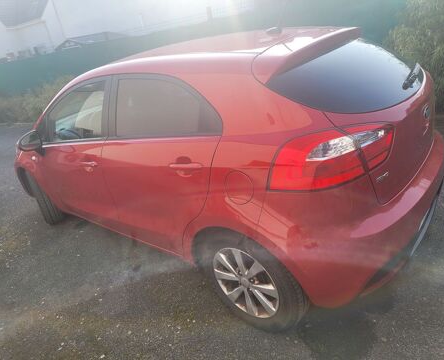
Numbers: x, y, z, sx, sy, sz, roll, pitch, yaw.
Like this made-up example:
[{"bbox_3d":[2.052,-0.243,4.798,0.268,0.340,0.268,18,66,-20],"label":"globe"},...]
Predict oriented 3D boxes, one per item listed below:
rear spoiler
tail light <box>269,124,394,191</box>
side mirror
[{"bbox_3d":[0.553,-0.742,2.007,0.310,0.170,1.120,10,30,40],"label":"rear spoiler"},{"bbox_3d":[0.445,-0.085,1.532,0.400,0.260,0.360,10,30,40],"label":"tail light"},{"bbox_3d":[-1.530,-0.314,2.880,0.150,0.165,0.180,10,30,40],"label":"side mirror"}]

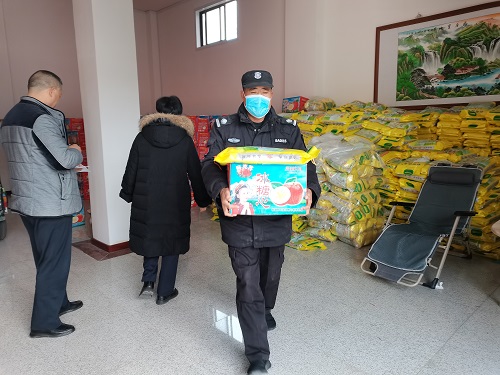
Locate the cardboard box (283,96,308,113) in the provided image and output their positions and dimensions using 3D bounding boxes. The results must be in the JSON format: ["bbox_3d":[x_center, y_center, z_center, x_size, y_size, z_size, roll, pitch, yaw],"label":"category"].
[{"bbox_3d":[0.797,-1.428,6.524,0.260,0.255,0.380,-10,13,-43],"label":"cardboard box"}]

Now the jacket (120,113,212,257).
[{"bbox_3d":[-0.650,-0.014,2.934,0.700,1.100,0.460,1,9,8],"label":"jacket"}]

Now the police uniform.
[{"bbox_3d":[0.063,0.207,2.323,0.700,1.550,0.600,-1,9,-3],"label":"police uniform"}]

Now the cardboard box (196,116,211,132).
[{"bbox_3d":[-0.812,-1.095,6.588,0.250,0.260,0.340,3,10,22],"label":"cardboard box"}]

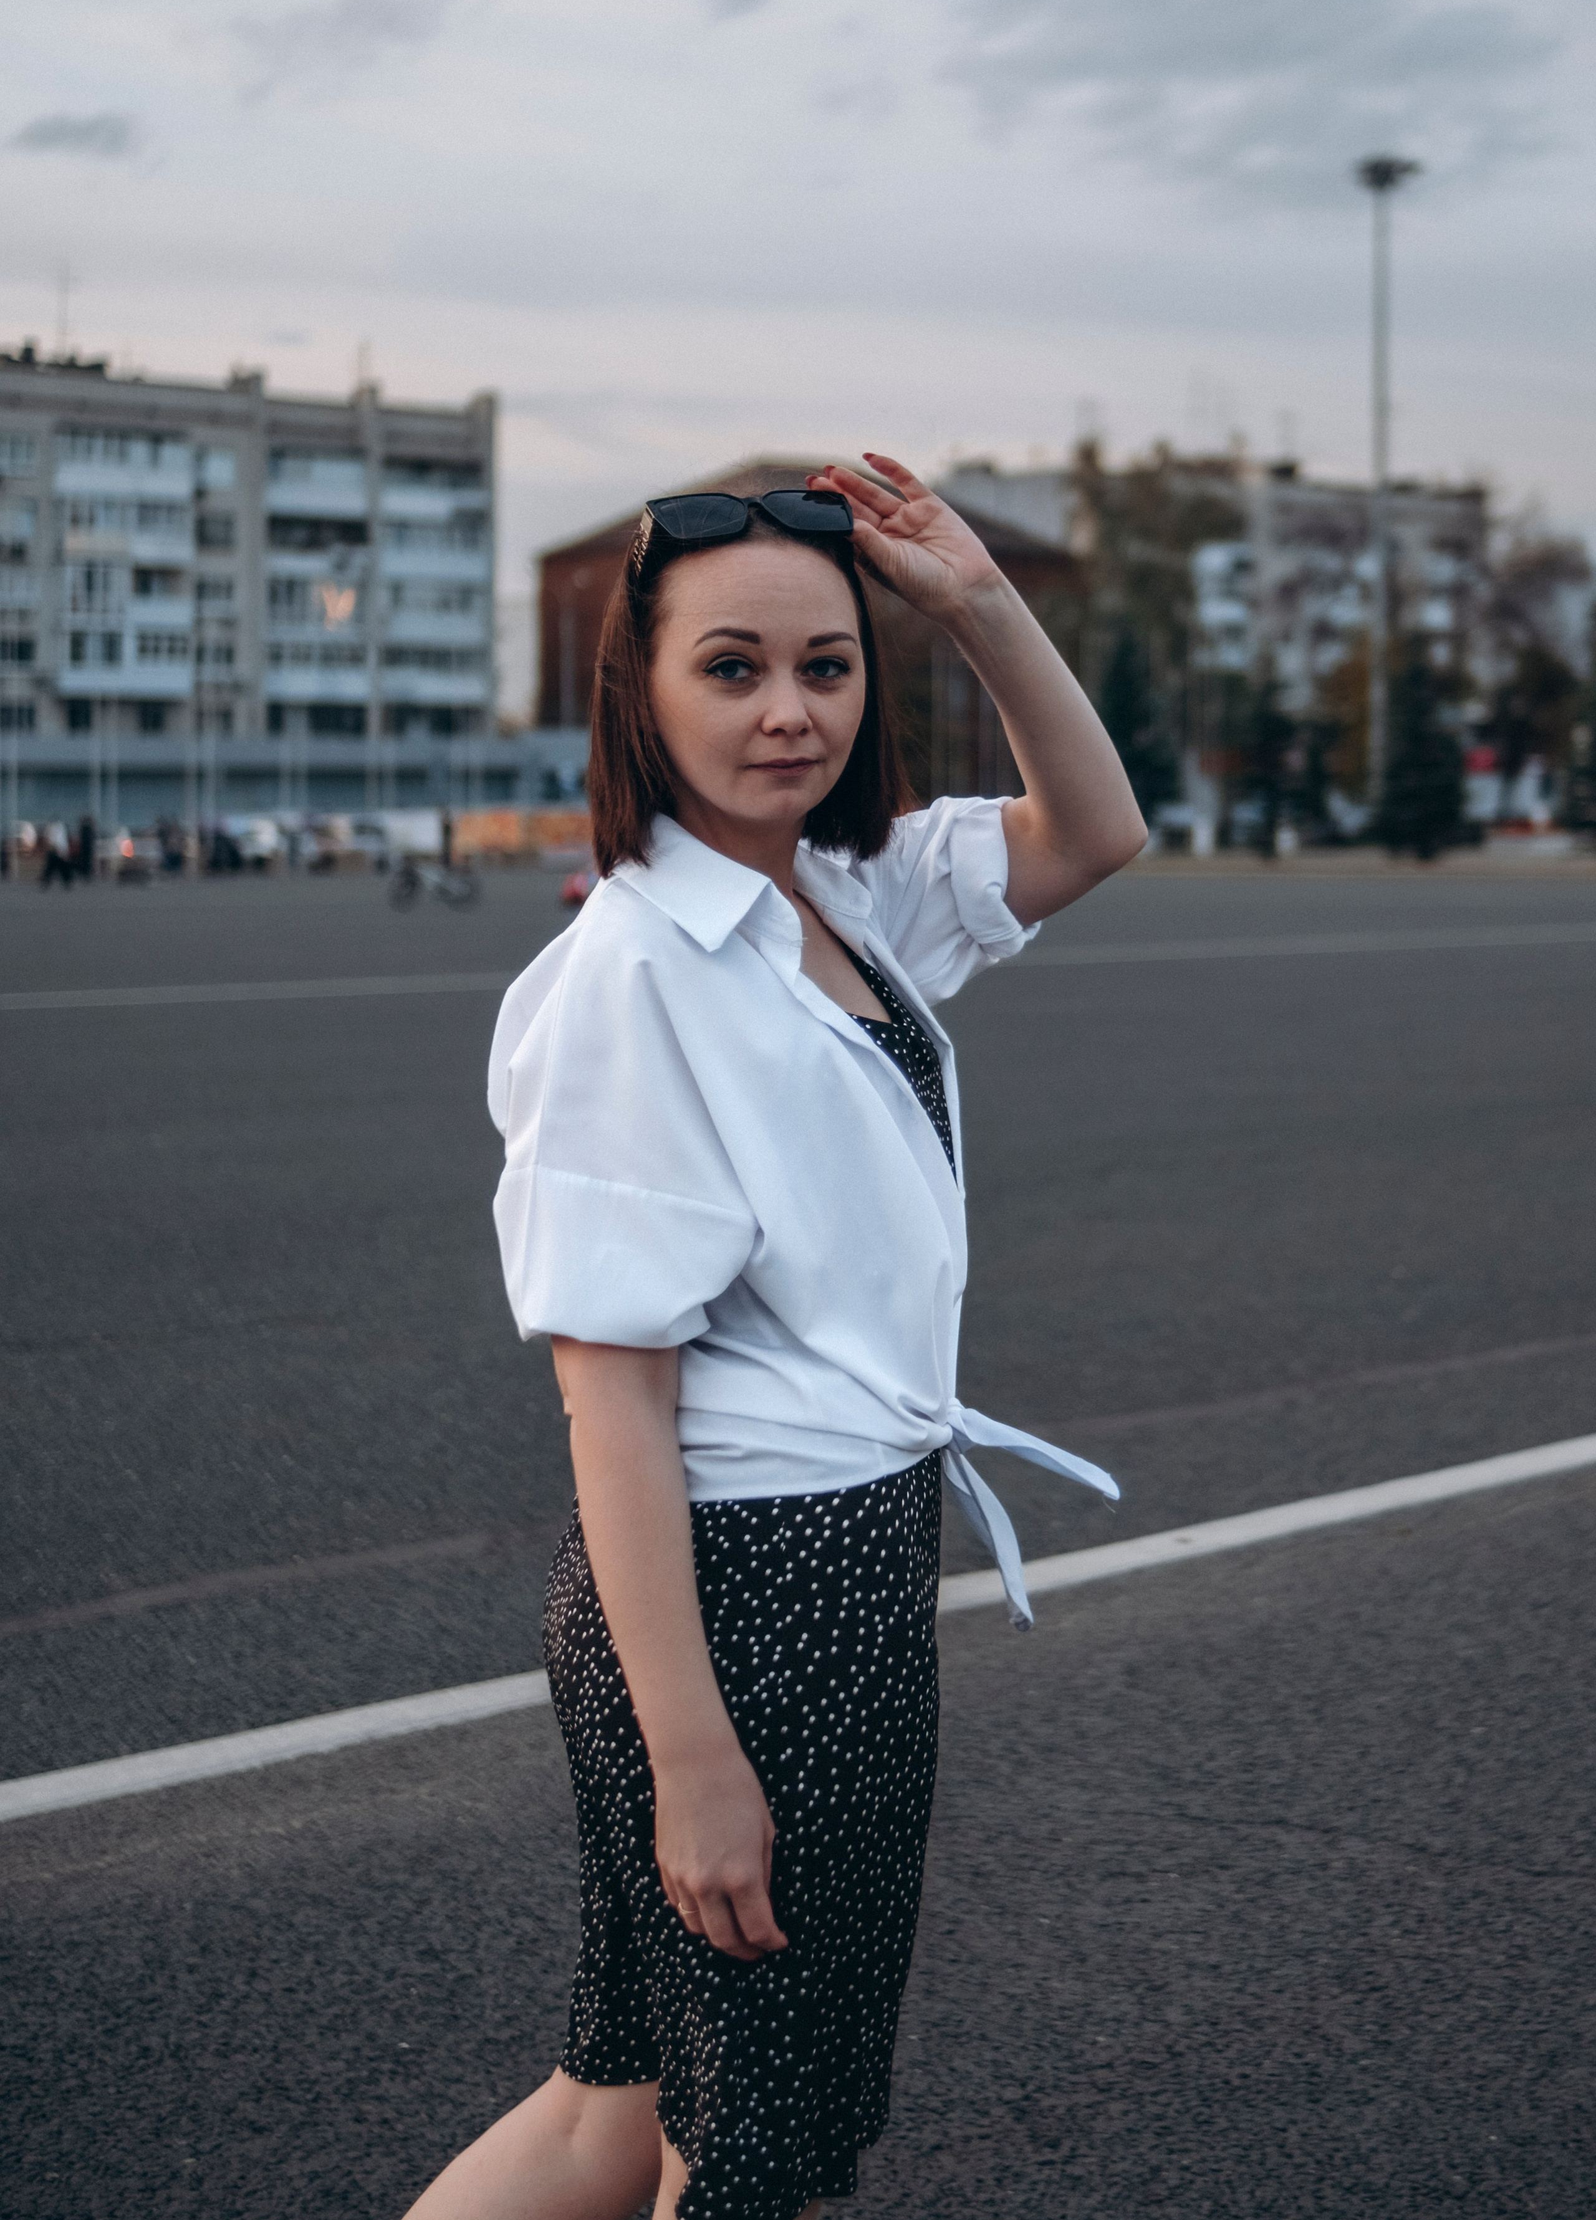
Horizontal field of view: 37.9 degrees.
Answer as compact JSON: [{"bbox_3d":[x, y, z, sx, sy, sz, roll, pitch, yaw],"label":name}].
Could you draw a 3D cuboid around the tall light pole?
[{"bbox_3d":[23.250,-23.760,92.810,2.500,27.330,2.500,0,7,0],"label":"tall light pole"}]

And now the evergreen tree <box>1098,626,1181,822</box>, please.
[{"bbox_3d":[12.510,-13.820,87.980,3.900,8.760,3.900,0,7,0],"label":"evergreen tree"}]

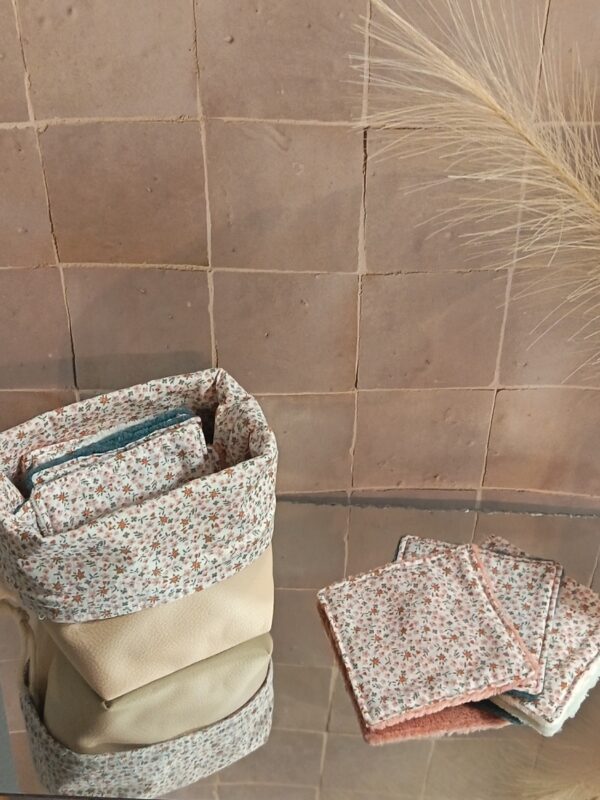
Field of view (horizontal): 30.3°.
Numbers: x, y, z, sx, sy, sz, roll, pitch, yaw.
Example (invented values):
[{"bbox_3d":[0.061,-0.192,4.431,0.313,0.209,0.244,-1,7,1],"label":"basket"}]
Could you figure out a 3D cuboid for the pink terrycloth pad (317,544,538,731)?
[{"bbox_3d":[0.084,0.161,0.757,0.116,0.011,0.116,-15,42,-9],"label":"pink terrycloth pad"}]

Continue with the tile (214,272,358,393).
[{"bbox_3d":[-0.010,-0.049,0.778,0.100,0.101,0.010,0,39,1],"label":"tile"}]

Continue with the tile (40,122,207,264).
[{"bbox_3d":[-0.110,-0.133,0.712,0.100,0.100,0.010,0,39,1],"label":"tile"}]

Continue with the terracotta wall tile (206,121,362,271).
[{"bbox_3d":[-0.010,-0.131,0.712,0.099,0.102,0.010,0,39,1],"label":"terracotta wall tile"}]

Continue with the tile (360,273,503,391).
[{"bbox_3d":[0.091,-0.050,0.776,0.099,0.100,0.010,0,39,1],"label":"tile"}]

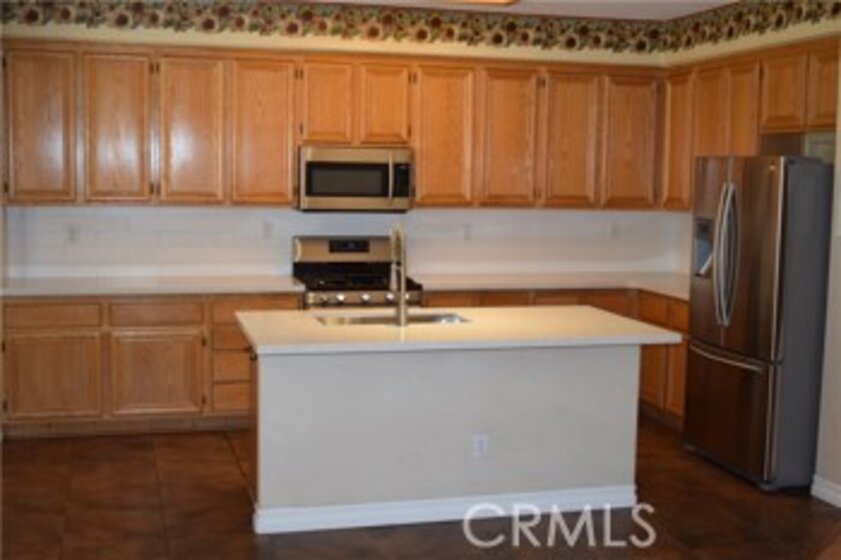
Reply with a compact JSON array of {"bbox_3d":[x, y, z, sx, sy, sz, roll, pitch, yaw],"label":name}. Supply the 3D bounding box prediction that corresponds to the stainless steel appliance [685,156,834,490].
[{"bbox_3d":[2.040,0.199,6.082,0.750,1.770,0.893,-1,6,-15],"label":"stainless steel appliance"}]

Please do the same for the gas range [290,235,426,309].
[{"bbox_3d":[-0.433,0.331,7.138,0.754,1.193,0.700,-1,6,-15],"label":"gas range"}]

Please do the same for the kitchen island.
[{"bbox_3d":[0.127,0.670,5.334,1.972,0.922,1.062,-1,6,-15],"label":"kitchen island"}]

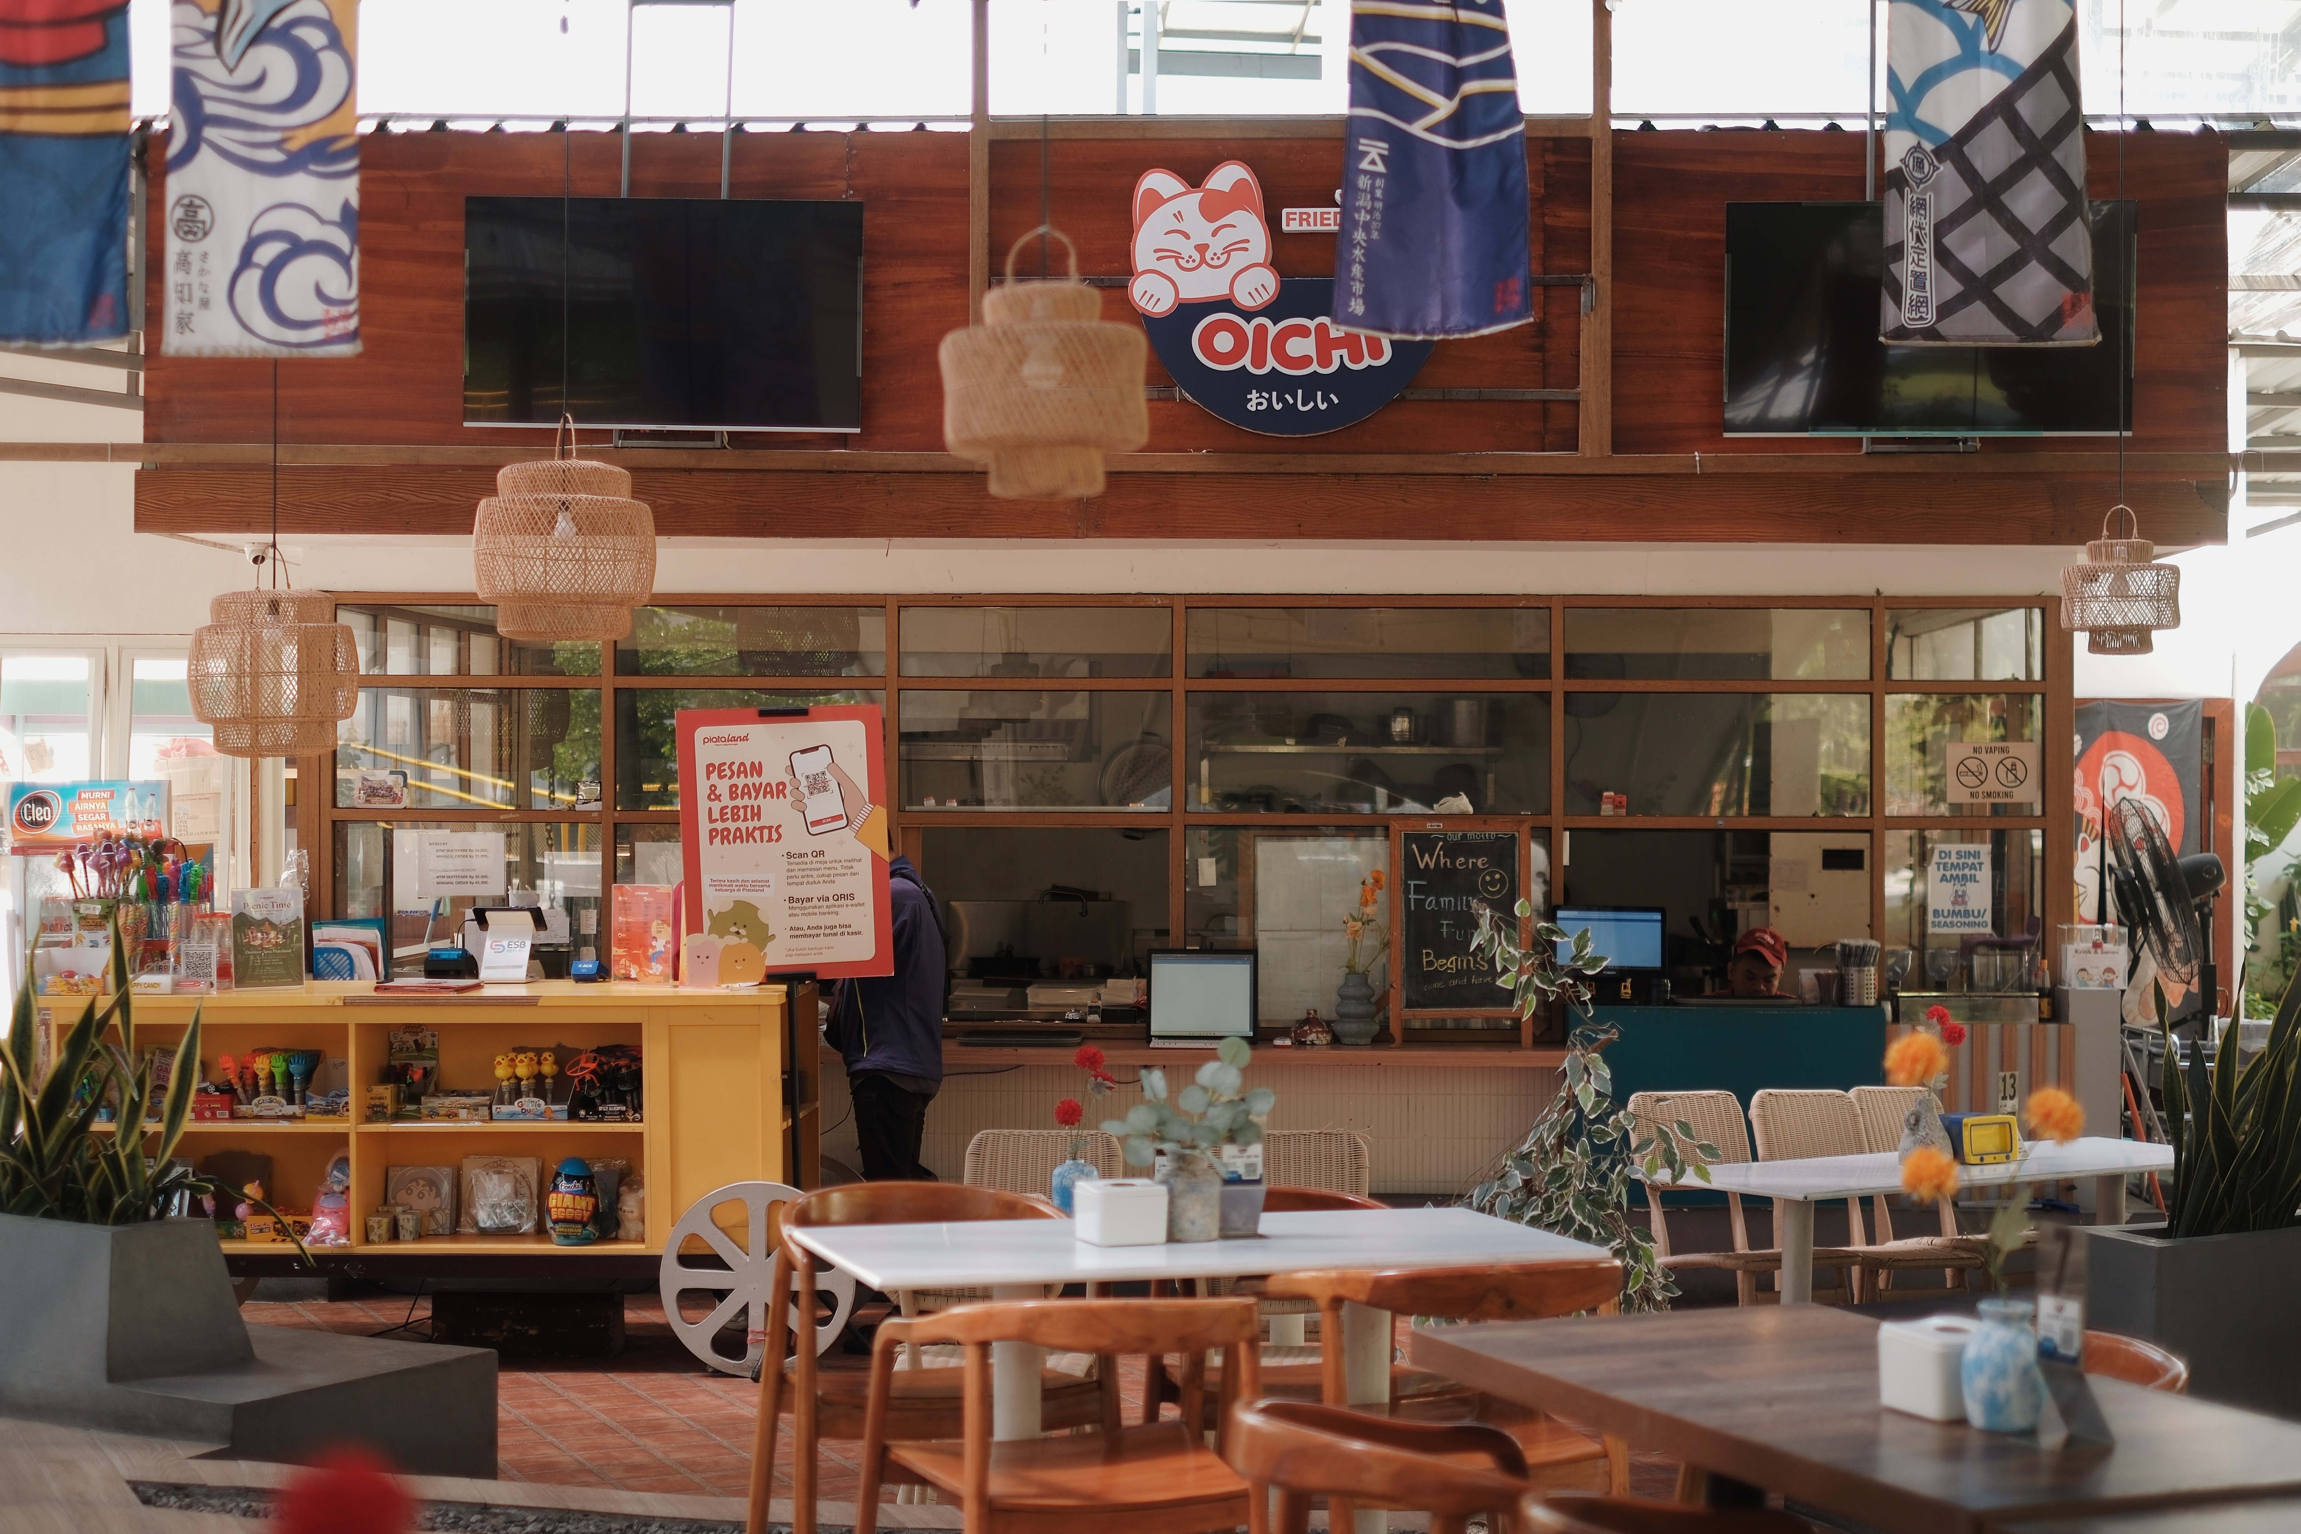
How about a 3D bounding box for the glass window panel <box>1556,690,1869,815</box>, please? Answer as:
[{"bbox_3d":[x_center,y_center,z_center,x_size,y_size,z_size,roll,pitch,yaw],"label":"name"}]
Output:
[{"bbox_3d":[1.886,-0.043,11.300,1.025,0.411,0.040,0,1,0],"label":"glass window panel"}]

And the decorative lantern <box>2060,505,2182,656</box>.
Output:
[{"bbox_3d":[2.536,-0.489,8.850,0.315,0.396,0.315,0,0,0],"label":"decorative lantern"}]

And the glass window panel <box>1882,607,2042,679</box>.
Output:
[{"bbox_3d":[2.683,-0.406,11.150,0.521,0.243,0.050,0,0,0],"label":"glass window panel"}]

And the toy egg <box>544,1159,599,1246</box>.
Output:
[{"bbox_3d":[-1.693,1.272,9.920,0.155,0.257,0.155,0,0,-6],"label":"toy egg"}]

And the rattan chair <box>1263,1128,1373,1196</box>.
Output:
[{"bbox_3d":[0.320,1.349,8.400,0.460,0.860,0.520,0,1,9],"label":"rattan chair"}]

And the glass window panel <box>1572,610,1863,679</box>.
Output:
[{"bbox_3d":[1.864,-0.403,11.150,1.000,0.237,0.050,0,0,0],"label":"glass window panel"}]

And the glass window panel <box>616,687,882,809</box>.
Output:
[{"bbox_3d":[-1.339,-0.060,11.300,0.891,0.408,0.040,0,1,0],"label":"glass window panel"}]

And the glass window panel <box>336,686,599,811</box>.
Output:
[{"bbox_3d":[-2.249,-0.062,11.150,0.870,0.408,0.050,0,0,0],"label":"glass window panel"}]

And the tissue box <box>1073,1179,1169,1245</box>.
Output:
[{"bbox_3d":[-0.046,0.729,5.543,0.118,0.098,0.122,0,0,-22],"label":"tissue box"}]

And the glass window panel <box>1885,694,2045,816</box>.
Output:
[{"bbox_3d":[2.680,-0.038,11.150,0.527,0.396,0.050,0,0,0],"label":"glass window panel"}]

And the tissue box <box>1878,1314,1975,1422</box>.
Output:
[{"bbox_3d":[0.957,0.720,4.054,0.118,0.100,0.118,0,0,-27],"label":"tissue box"}]

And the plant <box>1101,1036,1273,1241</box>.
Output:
[{"bbox_3d":[0.061,0.613,5.578,0.275,0.332,0.250,0,0,0],"label":"plant"}]

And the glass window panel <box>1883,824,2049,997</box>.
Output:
[{"bbox_3d":[2.705,0.496,11.250,0.543,0.580,0.040,0,0,0],"label":"glass window panel"}]

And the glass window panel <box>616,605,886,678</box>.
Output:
[{"bbox_3d":[-1.333,-0.418,11.300,0.903,0.243,0.040,0,1,0],"label":"glass window panel"}]

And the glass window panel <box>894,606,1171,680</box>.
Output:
[{"bbox_3d":[-0.382,-0.412,11.250,0.902,0.240,0.040,0,0,0],"label":"glass window panel"}]

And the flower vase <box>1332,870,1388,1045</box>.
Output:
[{"bbox_3d":[0.685,0.621,11.080,0.177,0.570,0.165,0,0,0],"label":"flower vase"}]

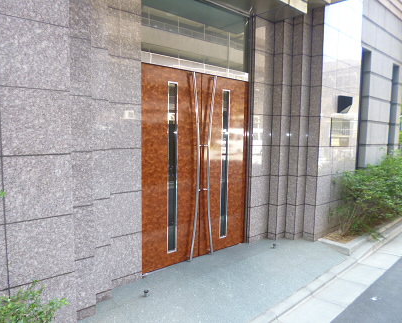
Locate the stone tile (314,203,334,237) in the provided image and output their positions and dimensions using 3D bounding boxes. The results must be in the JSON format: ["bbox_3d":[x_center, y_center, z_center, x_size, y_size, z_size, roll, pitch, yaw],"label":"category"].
[{"bbox_3d":[1.853,0.870,4.592,0.437,0.436,0.035,-3,7,-39],"label":"stone tile"}]

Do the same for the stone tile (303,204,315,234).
[{"bbox_3d":[1.663,0.874,4.523,0.035,0.438,0.181,-3,6,-39],"label":"stone tile"}]

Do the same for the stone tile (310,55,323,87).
[{"bbox_3d":[1.697,-1.307,4.335,0.035,0.438,0.181,-3,6,-39],"label":"stone tile"}]

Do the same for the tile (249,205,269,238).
[{"bbox_3d":[0.852,0.871,4.416,0.428,0.436,0.035,-3,7,-39],"label":"tile"}]

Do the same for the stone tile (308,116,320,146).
[{"bbox_3d":[1.683,-0.434,4.410,0.035,0.438,0.181,-3,6,-39],"label":"stone tile"}]

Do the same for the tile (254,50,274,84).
[{"bbox_3d":[0.888,-1.310,4.228,0.425,0.438,0.035,-3,6,-39],"label":"tile"}]

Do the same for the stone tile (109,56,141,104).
[{"bbox_3d":[-0.755,-0.781,2.908,0.380,0.436,0.035,-3,7,-39],"label":"stone tile"}]

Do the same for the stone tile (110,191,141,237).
[{"bbox_3d":[-0.776,0.533,3.031,0.380,0.436,0.035,-3,7,-39],"label":"stone tile"}]

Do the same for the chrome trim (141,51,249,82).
[{"bbox_3d":[-0.011,-1.116,3.611,1.659,0.112,0.080,-3,7,-39],"label":"chrome trim"}]

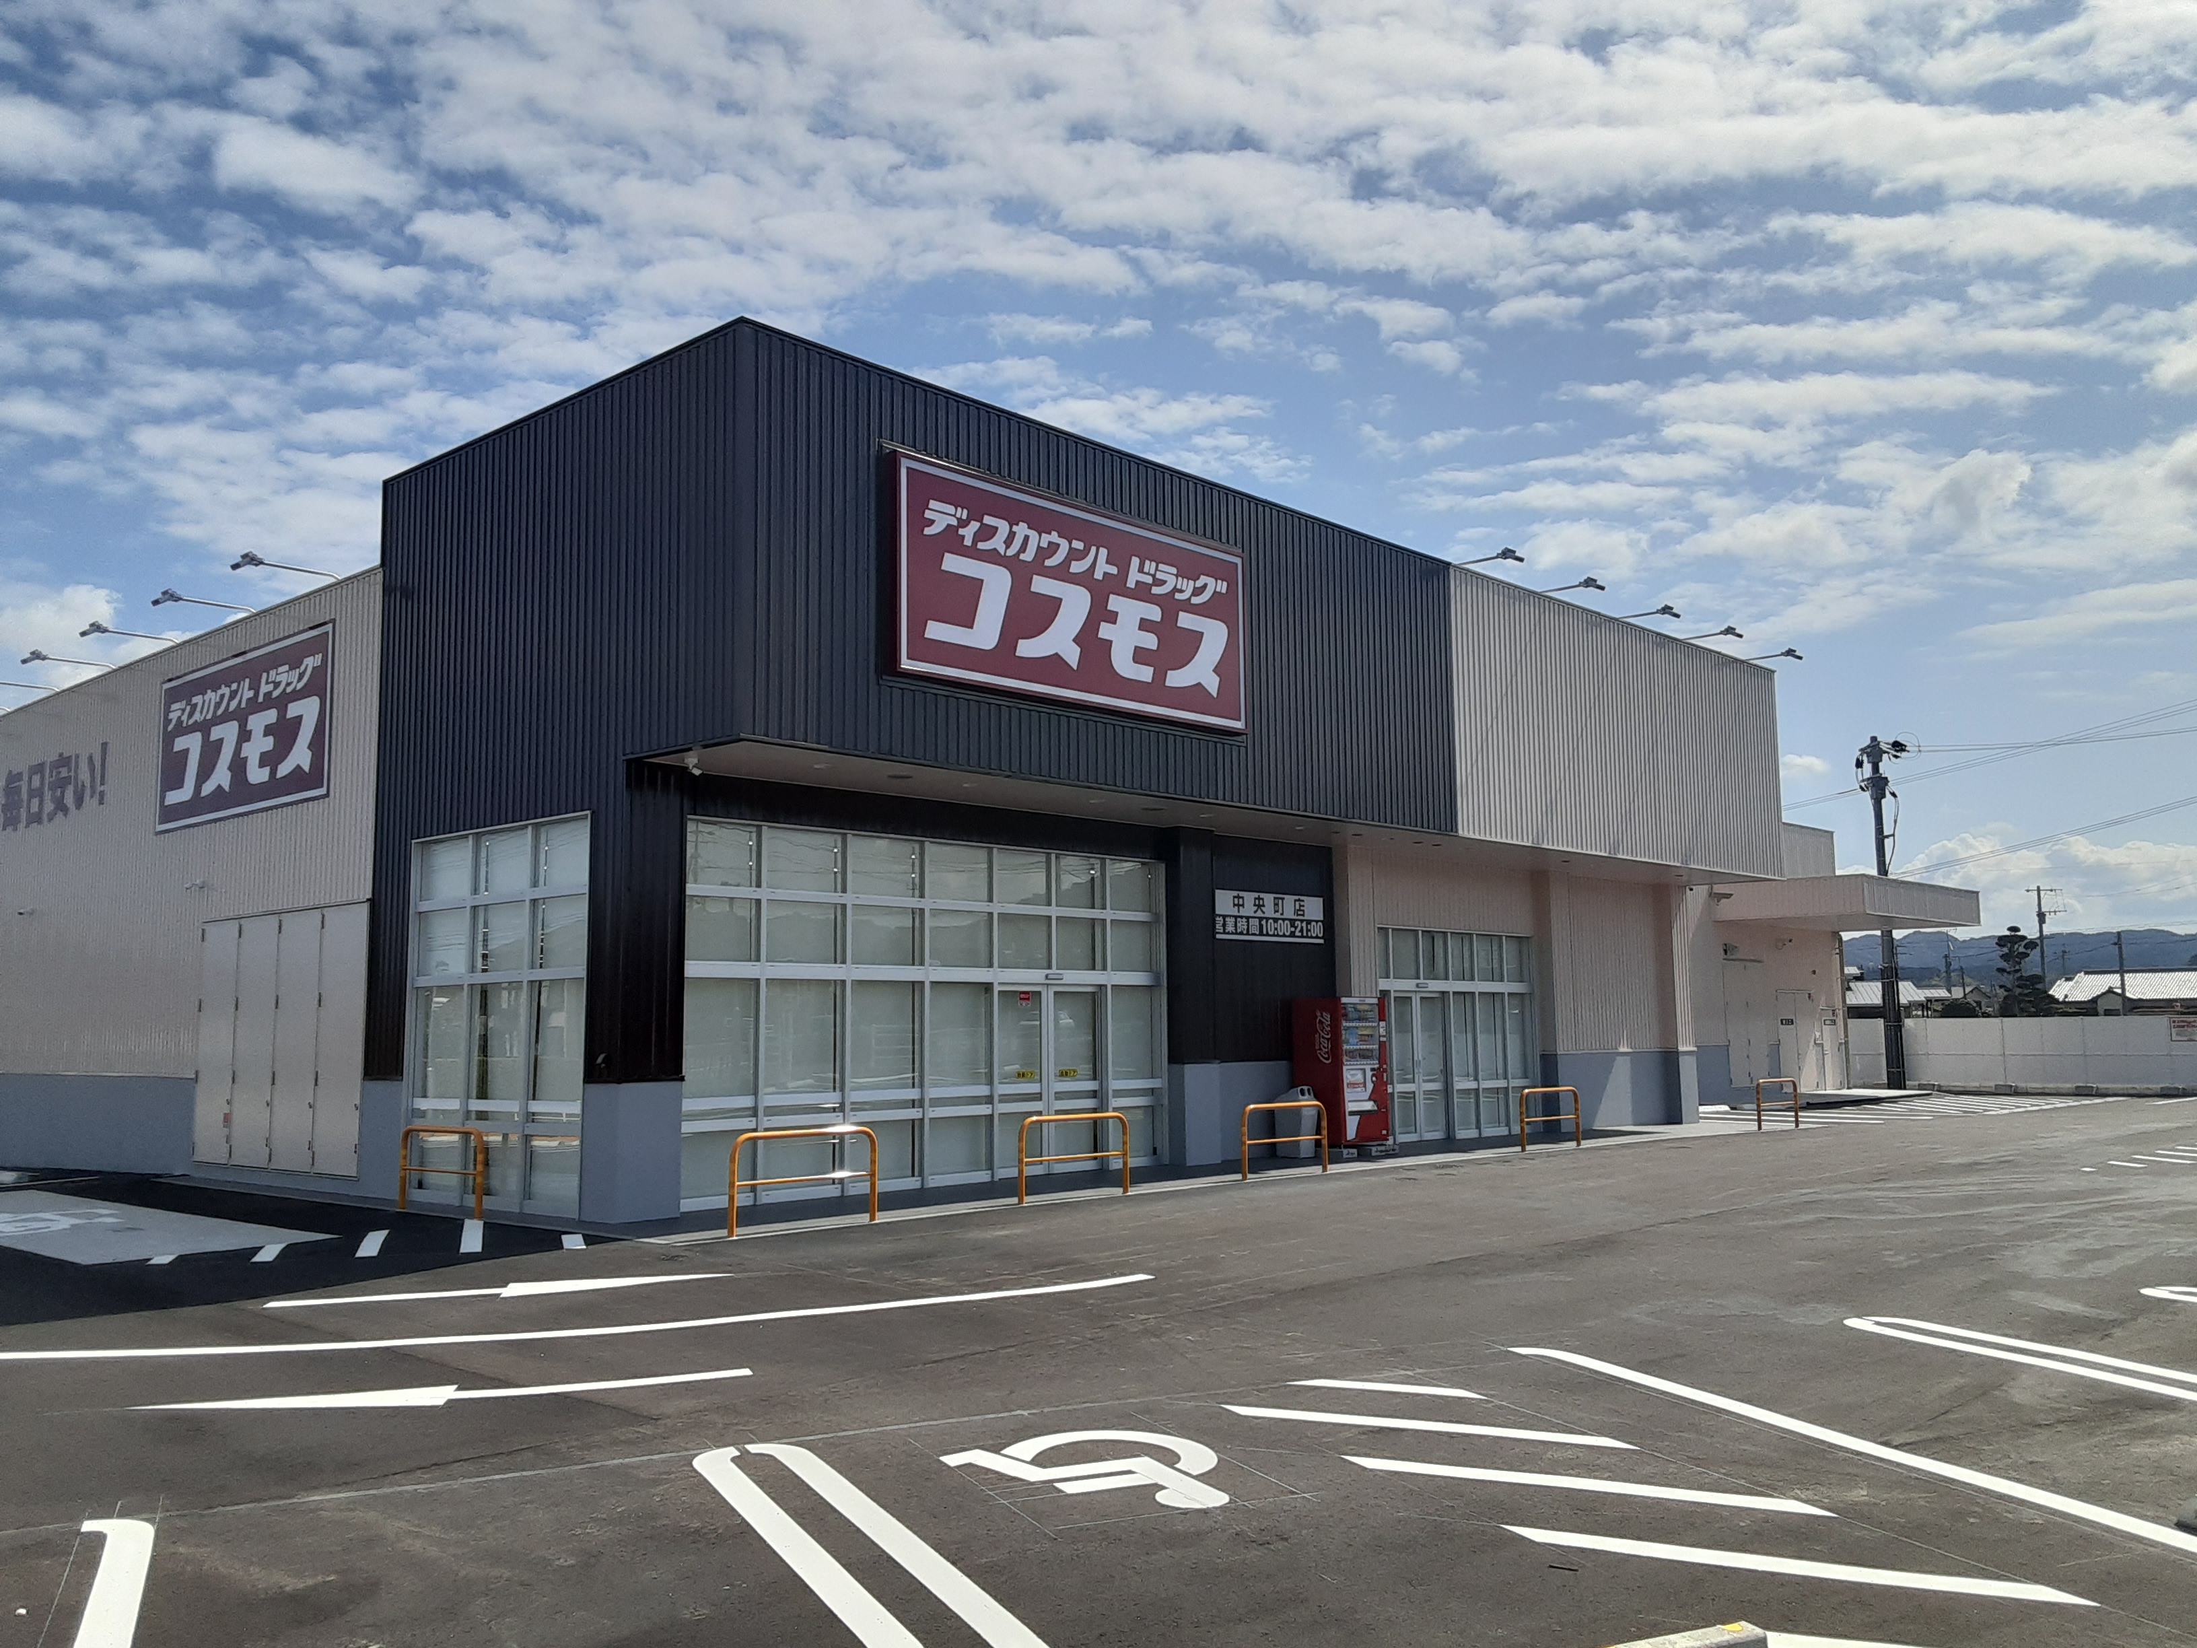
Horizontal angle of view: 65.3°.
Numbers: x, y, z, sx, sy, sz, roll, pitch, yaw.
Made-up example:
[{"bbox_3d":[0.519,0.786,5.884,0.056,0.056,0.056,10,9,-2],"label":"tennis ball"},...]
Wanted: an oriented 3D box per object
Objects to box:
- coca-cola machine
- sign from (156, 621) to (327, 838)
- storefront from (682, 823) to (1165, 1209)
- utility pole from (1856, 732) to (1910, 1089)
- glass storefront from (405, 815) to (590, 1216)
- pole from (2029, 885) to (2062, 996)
[{"bbox_3d":[3.049,3.103,21.375,0.727,1.853,0.980,-7,-9,43],"label":"coca-cola machine"},{"bbox_3d":[-10.070,-1.056,20.018,5.121,1.970,0.091,-7,-9,43],"label":"sign"},{"bbox_3d":[-1.424,1.892,17.379,0.152,3.429,6.484,-7,-9,43],"label":"storefront"},{"bbox_3d":[18.272,2.135,39.518,0.900,8.411,0.700,-7,-9,43],"label":"utility pole"},{"bbox_3d":[-5.412,1.715,15.435,3.252,3.384,0.152,-7,-9,43],"label":"glass storefront"},{"bbox_3d":[56.870,8.558,102.447,1.900,9.650,0.600,-7,-9,43],"label":"pole"}]

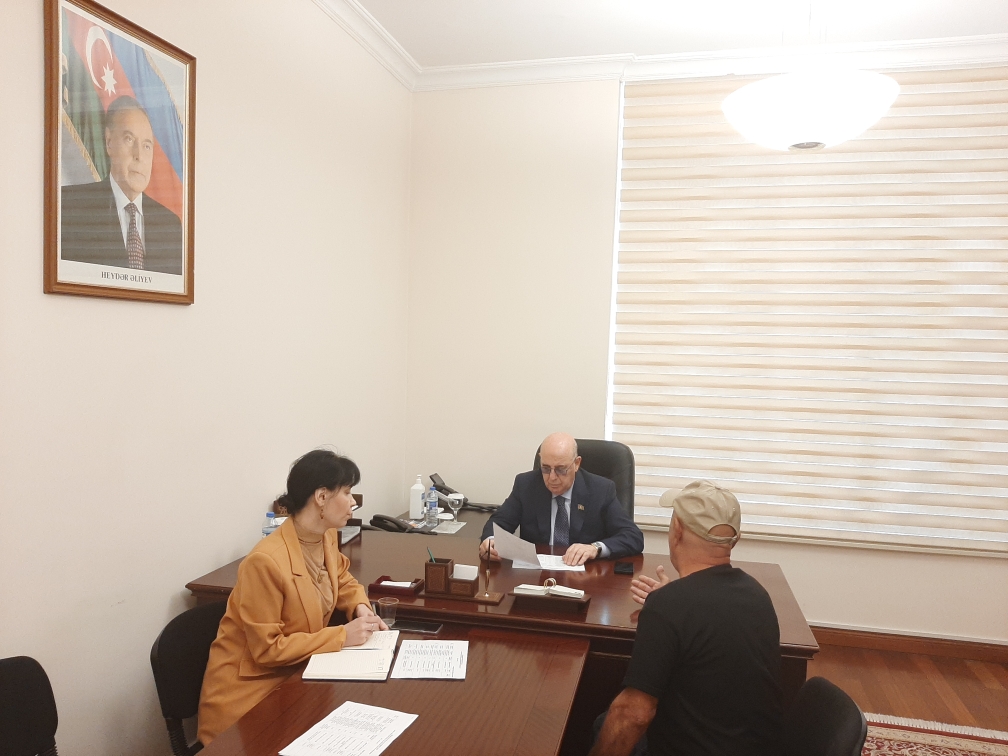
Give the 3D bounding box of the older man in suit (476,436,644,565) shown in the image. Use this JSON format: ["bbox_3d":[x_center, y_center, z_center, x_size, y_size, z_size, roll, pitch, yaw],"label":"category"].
[{"bbox_3d":[0.297,0.893,3.471,0.680,1.290,0.780,2,3,12],"label":"older man in suit"}]

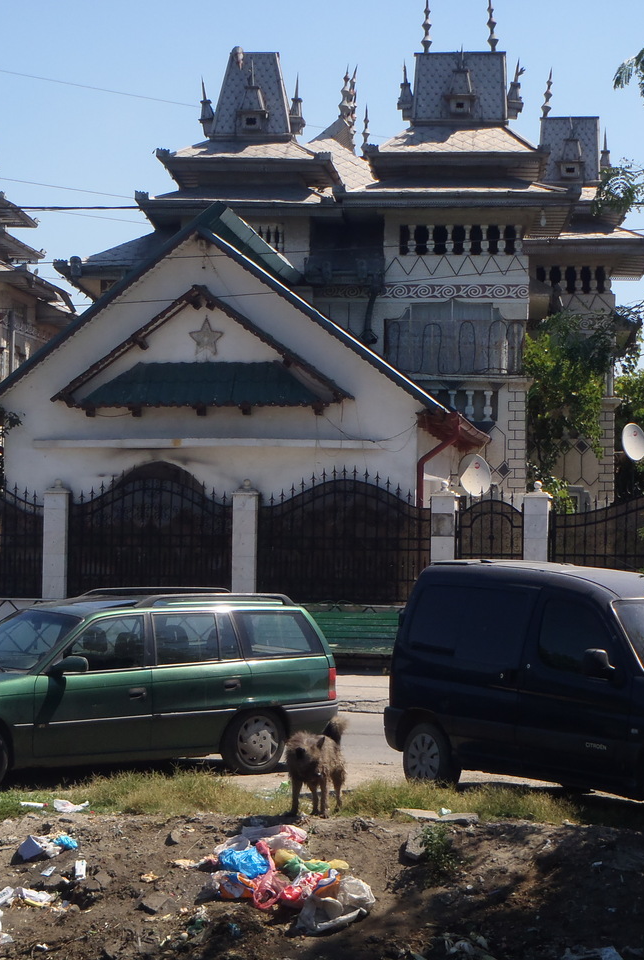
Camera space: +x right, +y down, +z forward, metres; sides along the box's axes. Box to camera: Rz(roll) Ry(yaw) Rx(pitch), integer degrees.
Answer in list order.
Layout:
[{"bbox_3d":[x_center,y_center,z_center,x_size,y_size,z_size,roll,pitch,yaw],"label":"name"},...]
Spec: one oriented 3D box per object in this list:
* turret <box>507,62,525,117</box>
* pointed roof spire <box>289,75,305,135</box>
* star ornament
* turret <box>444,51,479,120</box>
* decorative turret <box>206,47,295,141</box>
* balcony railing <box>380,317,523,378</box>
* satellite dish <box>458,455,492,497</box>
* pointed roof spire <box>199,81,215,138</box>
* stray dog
[{"bbox_3d":[3.754,-7.596,41.000,0.420,1.180,0.580,0,-3,5],"label":"turret"},{"bbox_3d":[-0.512,-7.354,41.500,0.420,1.150,0.550,0,-3,5],"label":"pointed roof spire"},{"bbox_3d":[-1.813,-2.218,32.800,0.540,0.650,0.060,0,-3,10],"label":"star ornament"},{"bbox_3d":[2.645,-7.544,40.100,0.620,1.320,0.450,0,-3,5],"label":"turret"},{"bbox_3d":[-1.411,-7.549,41.600,1.680,1.920,1.600,0,-3,5],"label":"decorative turret"},{"bbox_3d":[2.502,-2.502,39.800,2.660,1.100,0.200,0,-3,5],"label":"balcony railing"},{"bbox_3d":[2.689,-0.079,36.800,0.720,0.770,0.250,2,-13,-30],"label":"satellite dish"},{"bbox_3d":[-2.271,-7.407,41.800,0.420,1.150,0.550,0,-3,5],"label":"pointed roof spire"},{"bbox_3d":[-0.047,2.081,15.200,0.290,0.700,0.750,1,-1,17],"label":"stray dog"}]

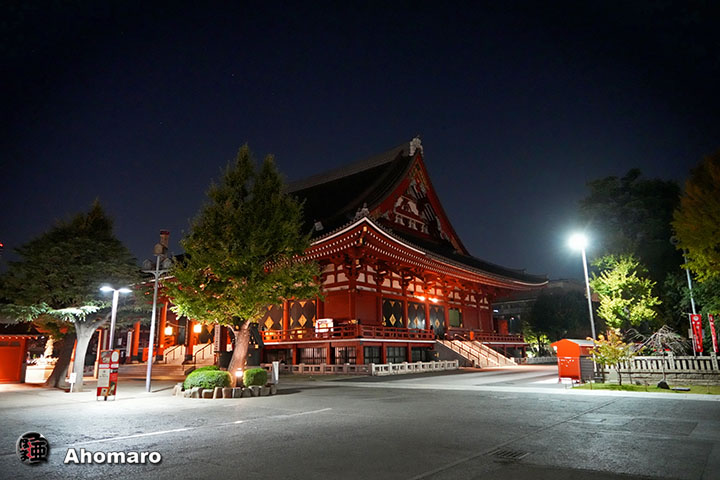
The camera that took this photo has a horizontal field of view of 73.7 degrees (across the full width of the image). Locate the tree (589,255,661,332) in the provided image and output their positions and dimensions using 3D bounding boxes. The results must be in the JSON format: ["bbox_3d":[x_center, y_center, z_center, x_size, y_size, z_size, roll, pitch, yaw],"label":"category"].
[{"bbox_3d":[17.391,4.844,31.234,4.700,7.888,4.500,-8,-15,28],"label":"tree"}]

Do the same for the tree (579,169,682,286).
[{"bbox_3d":[25.733,2.320,44.660,9.600,18.829,9.200,-9,-16,29],"label":"tree"}]

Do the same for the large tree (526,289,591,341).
[{"bbox_3d":[32.247,13.757,77.553,10.300,11.832,9.500,-6,-15,21],"label":"large tree"}]

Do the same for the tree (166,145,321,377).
[{"bbox_3d":[-6.109,1.087,25.439,8.000,13.229,7.700,2,-14,-13],"label":"tree"}]

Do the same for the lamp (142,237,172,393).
[{"bbox_3d":[-10.768,3.918,25.207,1.600,7.768,0.700,-2,-14,3],"label":"lamp"}]

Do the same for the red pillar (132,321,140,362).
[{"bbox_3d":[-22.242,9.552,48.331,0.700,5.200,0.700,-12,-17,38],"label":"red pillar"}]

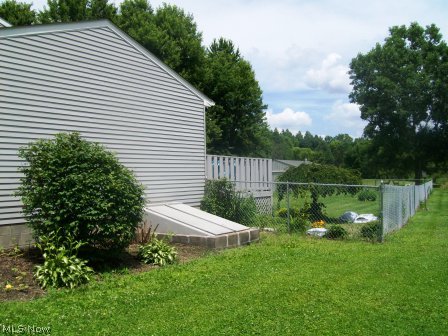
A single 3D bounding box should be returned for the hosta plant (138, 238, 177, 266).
[{"bbox_3d":[-1.085,1.335,7.150,0.610,0.385,0.580,0,0,0],"label":"hosta plant"}]

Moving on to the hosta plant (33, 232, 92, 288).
[{"bbox_3d":[-2.200,1.210,6.030,0.760,0.620,0.760,0,0,-14],"label":"hosta plant"}]

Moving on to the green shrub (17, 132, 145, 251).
[{"bbox_3d":[-2.300,0.420,7.150,1.980,1.980,1.900,0,0,0],"label":"green shrub"}]

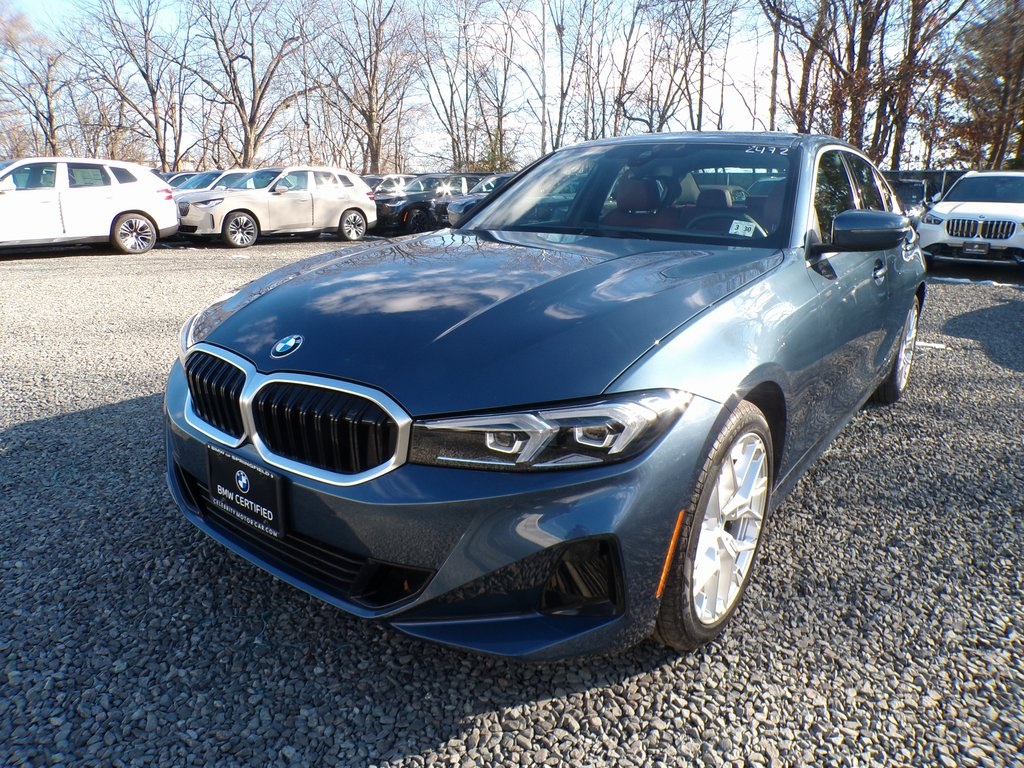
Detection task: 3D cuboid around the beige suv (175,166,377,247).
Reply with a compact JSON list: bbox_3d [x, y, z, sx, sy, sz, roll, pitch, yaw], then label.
[{"bbox_3d":[-5.327,-4.094,16.295,1.920,1.660,4.755,13,20,39],"label":"beige suv"}]

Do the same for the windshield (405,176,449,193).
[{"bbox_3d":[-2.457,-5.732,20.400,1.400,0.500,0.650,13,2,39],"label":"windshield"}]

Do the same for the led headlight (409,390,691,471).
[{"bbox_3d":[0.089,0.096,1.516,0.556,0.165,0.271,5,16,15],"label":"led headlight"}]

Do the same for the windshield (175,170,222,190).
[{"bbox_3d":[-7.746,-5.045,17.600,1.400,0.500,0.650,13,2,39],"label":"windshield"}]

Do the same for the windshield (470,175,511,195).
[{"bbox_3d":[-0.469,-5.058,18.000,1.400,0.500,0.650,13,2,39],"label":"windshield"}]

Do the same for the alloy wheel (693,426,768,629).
[{"bbox_3d":[0.507,0.360,1.893,0.190,0.510,0.510,12,18,35],"label":"alloy wheel"}]

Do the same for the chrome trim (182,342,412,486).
[{"bbox_3d":[-0.576,0.062,1.680,0.850,0.245,0.160,12,18,35],"label":"chrome trim"}]

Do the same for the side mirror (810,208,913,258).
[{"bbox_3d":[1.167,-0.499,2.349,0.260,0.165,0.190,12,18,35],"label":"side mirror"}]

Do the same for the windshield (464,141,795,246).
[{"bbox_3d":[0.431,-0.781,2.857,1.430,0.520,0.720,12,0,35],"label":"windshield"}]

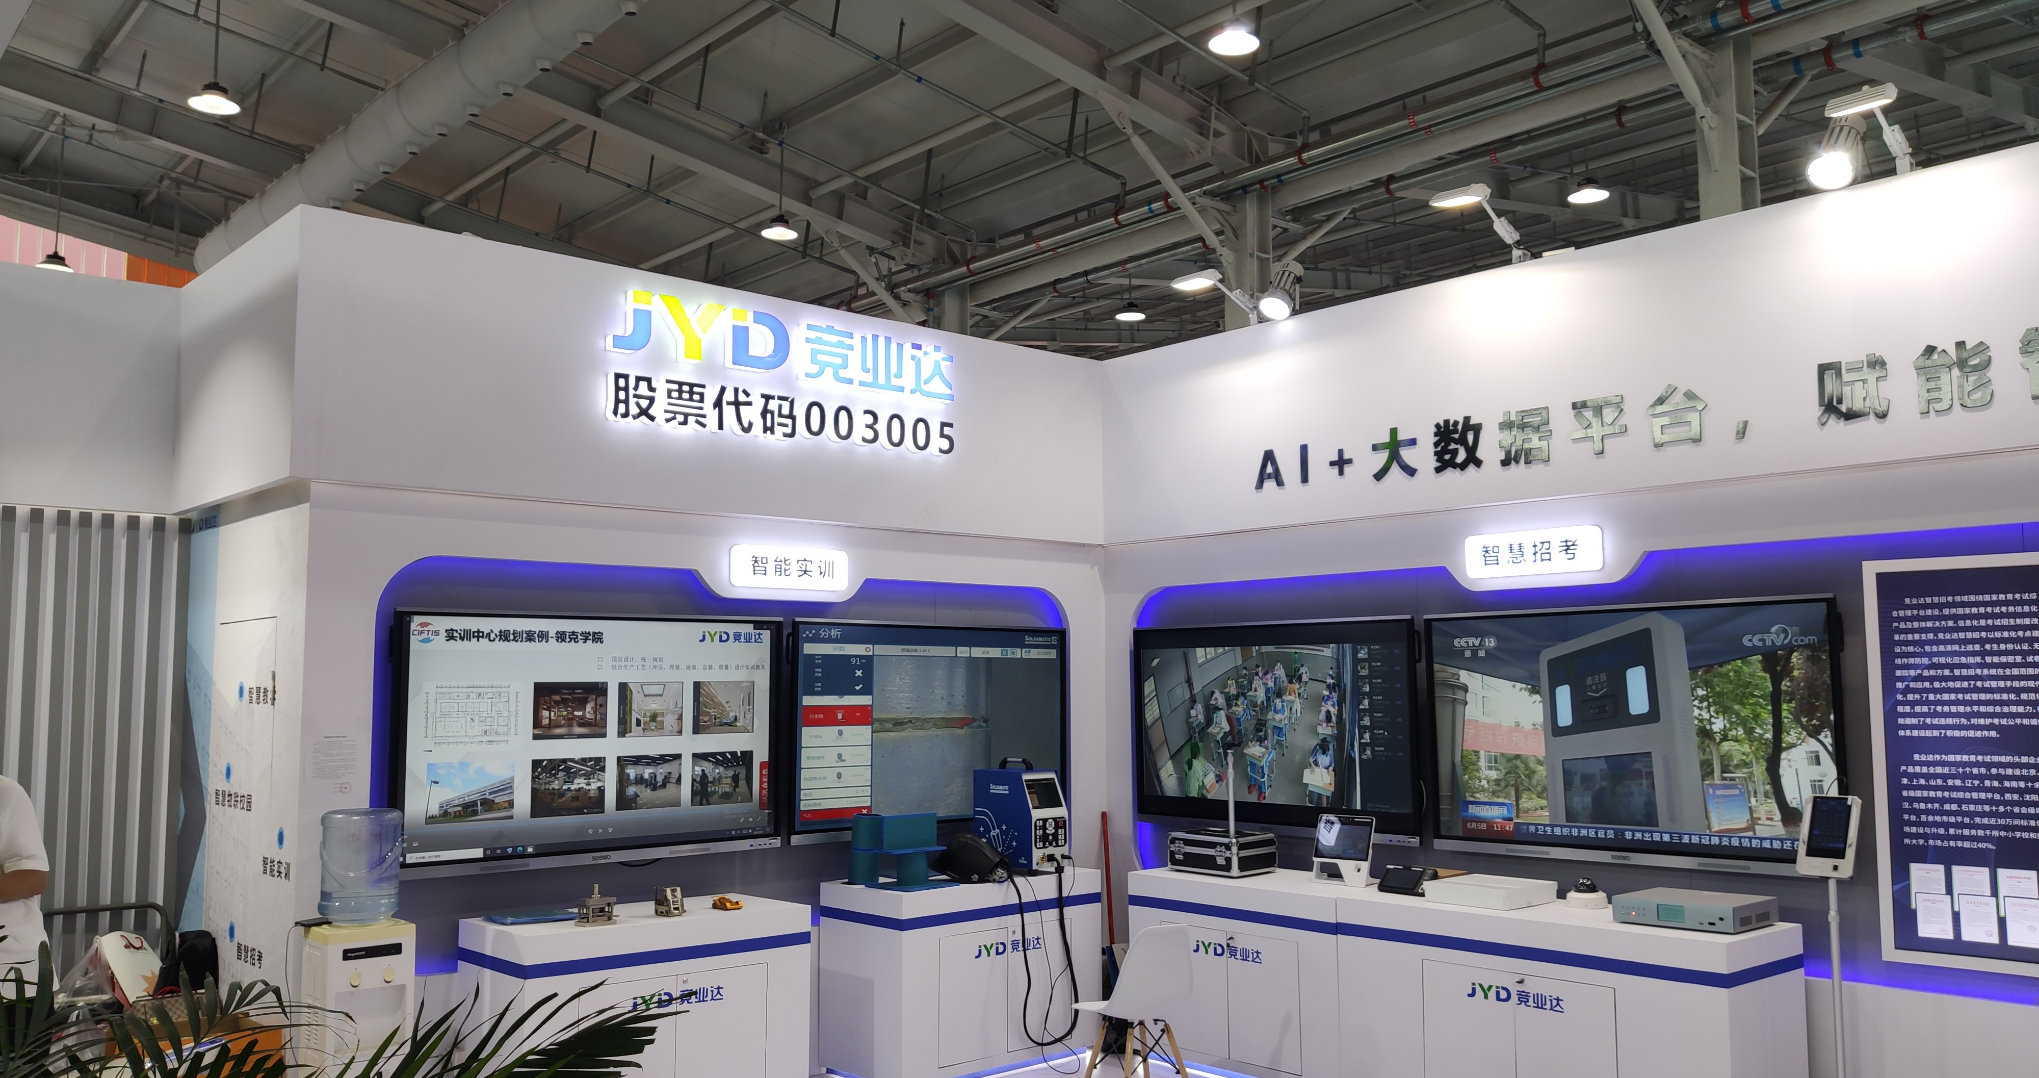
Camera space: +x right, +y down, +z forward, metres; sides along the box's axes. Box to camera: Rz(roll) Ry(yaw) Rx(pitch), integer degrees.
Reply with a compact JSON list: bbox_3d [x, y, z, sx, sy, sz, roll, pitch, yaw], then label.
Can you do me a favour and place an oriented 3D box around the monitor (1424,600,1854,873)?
[{"bbox_3d":[2.431,0.793,6.191,0.090,1.020,1.725,5,-7,-42],"label":"monitor"}]

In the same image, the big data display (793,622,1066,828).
[{"bbox_3d":[-0.422,0.933,7.631,1.737,0.999,0.090,5,-7,-42],"label":"big data display"}]

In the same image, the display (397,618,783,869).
[{"bbox_3d":[-1.722,0.827,6.334,1.725,1.010,0.090,5,-7,-42],"label":"display"}]

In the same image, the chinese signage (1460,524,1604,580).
[{"bbox_3d":[2.188,0.063,6.494,0.040,0.190,0.635,5,-7,-42],"label":"chinese signage"}]

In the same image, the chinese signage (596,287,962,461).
[{"bbox_3d":[-1.018,-0.716,6.939,1.830,0.540,0.070,5,-7,-42],"label":"chinese signage"}]

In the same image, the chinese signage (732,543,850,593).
[{"bbox_3d":[-1.074,0.138,7.095,0.654,0.196,0.040,5,-7,-42],"label":"chinese signage"}]

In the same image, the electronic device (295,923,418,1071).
[{"bbox_3d":[-2.338,1.827,5.386,0.300,0.920,0.290,5,-7,-42],"label":"electronic device"}]

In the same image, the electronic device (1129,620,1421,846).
[{"bbox_3d":[1.231,0.925,7.508,0.090,1.020,1.725,5,-7,-42],"label":"electronic device"}]

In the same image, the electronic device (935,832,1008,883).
[{"bbox_3d":[-0.233,1.492,7.223,0.350,0.230,0.250,-1,-6,9],"label":"electronic device"}]

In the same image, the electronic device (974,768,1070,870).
[{"bbox_3d":[0.011,1.386,7.599,0.250,0.510,0.410,5,-8,-44],"label":"electronic device"}]

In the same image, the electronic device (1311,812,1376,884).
[{"bbox_3d":[1.507,1.422,7.011,0.280,0.300,0.180,-6,-8,43],"label":"electronic device"}]

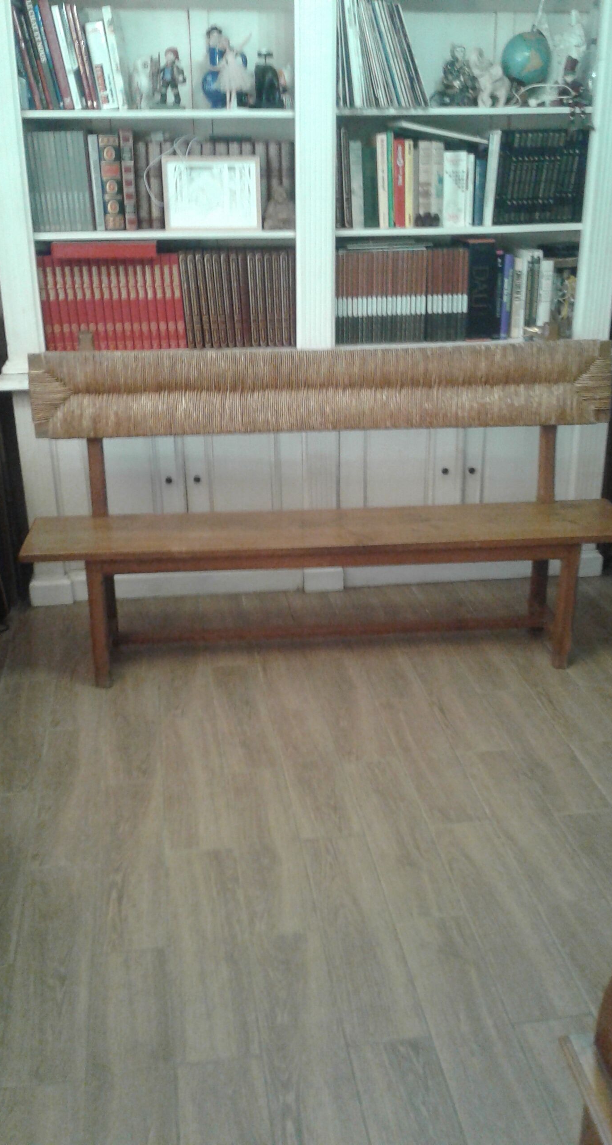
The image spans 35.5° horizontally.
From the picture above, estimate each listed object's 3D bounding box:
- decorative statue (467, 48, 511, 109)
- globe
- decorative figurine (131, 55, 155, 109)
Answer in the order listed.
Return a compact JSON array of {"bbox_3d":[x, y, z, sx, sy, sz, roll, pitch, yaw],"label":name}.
[{"bbox_3d":[0.632,-1.699,3.294,0.128,0.185,0.110,-3,20,-6],"label":"decorative statue"},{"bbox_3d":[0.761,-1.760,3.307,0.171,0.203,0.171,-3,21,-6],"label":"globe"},{"bbox_3d":[-0.538,-1.620,3.174,0.074,0.171,0.090,-3,21,-6],"label":"decorative figurine"}]

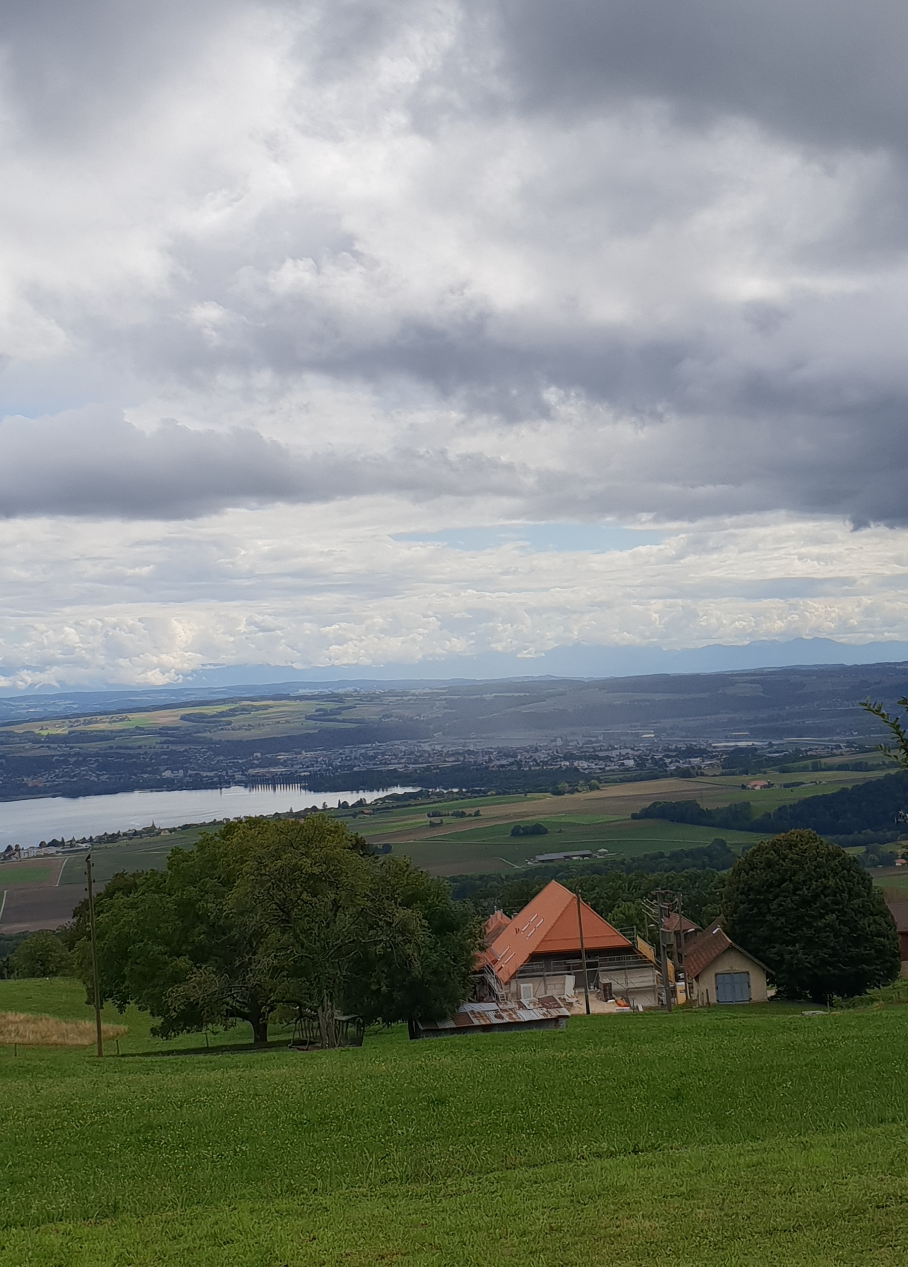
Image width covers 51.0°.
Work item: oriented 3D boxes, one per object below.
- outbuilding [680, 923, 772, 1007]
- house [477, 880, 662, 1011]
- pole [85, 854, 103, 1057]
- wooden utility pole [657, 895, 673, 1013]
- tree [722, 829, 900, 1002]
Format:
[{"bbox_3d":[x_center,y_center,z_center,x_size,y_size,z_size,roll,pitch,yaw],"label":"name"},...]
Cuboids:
[{"bbox_3d":[23.475,28.637,82.579,6.700,5.000,5.500,-2,-2,5],"label":"outbuilding"},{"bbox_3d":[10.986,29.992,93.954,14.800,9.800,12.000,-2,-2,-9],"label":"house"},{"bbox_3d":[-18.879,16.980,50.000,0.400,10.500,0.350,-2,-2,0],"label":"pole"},{"bbox_3d":[17.503,26.583,79.000,0.450,9.700,0.400,-2,-2,0],"label":"wooden utility pole"},{"bbox_3d":[31.873,25.242,85.000,15.600,15.300,15.000,-2,-2,0],"label":"tree"}]

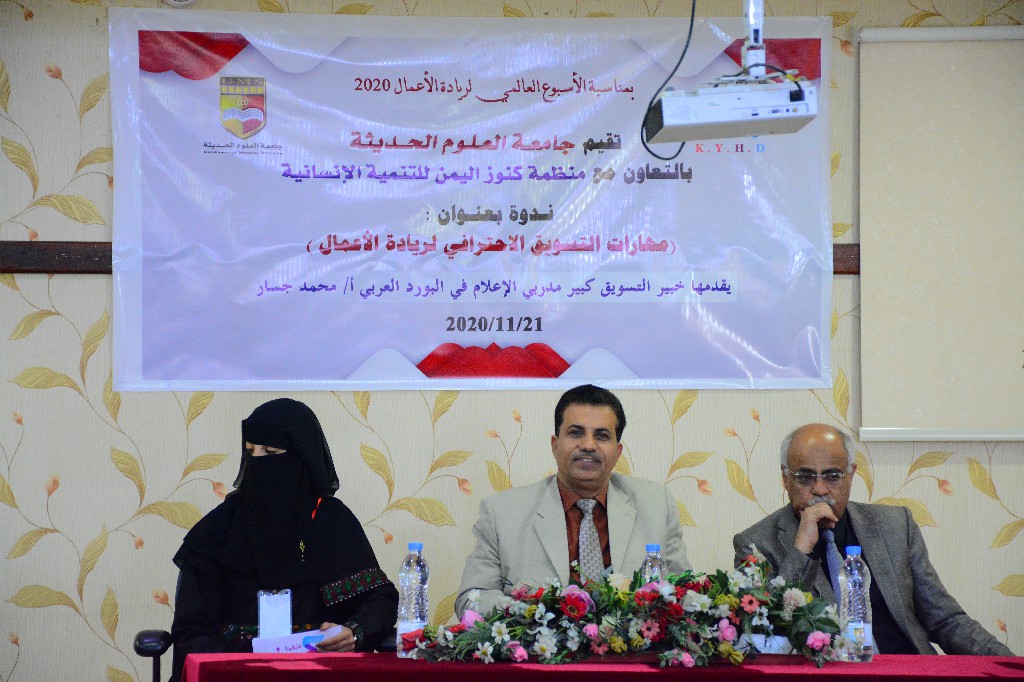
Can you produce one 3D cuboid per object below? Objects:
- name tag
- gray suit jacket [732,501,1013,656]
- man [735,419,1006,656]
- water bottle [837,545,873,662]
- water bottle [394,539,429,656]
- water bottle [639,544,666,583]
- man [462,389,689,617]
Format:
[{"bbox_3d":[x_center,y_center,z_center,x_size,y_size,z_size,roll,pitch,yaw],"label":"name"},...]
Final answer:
[{"bbox_3d":[-0.536,0.622,7.720,0.079,0.120,0.008,0,-1,0],"label":"name tag"},{"bbox_3d":[0.813,0.682,7.743,0.650,0.640,0.480,0,-1,3],"label":"gray suit jacket"},{"bbox_3d":[0.798,0.796,7.686,0.660,1.220,0.780,0,-1,3],"label":"man"},{"bbox_3d":[0.732,0.561,7.270,0.069,0.247,0.069,0,-1,0],"label":"water bottle"},{"bbox_3d":[-0.216,0.563,7.400,0.068,0.249,0.068,0,-1,0],"label":"water bottle"},{"bbox_3d":[0.313,0.574,7.550,0.068,0.248,0.068,0,-1,0],"label":"water bottle"},{"bbox_3d":[0.143,0.753,7.935,0.570,1.300,0.800,0,-1,-5],"label":"man"}]

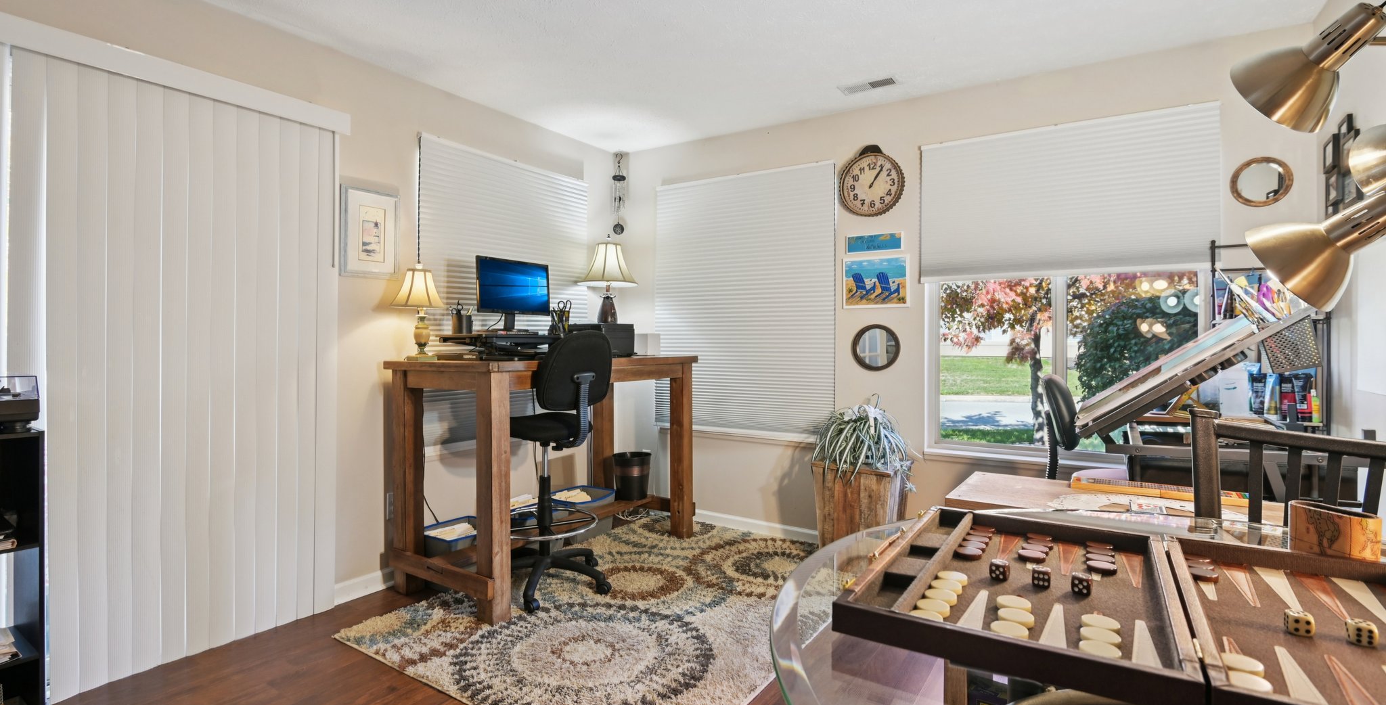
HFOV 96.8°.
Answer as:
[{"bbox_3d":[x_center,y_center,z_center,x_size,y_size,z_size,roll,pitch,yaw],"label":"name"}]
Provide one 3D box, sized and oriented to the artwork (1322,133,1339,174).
[{"bbox_3d":[2.296,-0.710,2.213,0.022,0.113,0.120,1,1,35],"label":"artwork"}]

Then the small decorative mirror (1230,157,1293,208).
[{"bbox_3d":[2.308,-0.694,2.496,0.195,0.203,0.025,1,1,32],"label":"small decorative mirror"}]

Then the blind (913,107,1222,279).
[{"bbox_3d":[1.684,-0.706,2.864,1.190,0.700,0.050,1,1,32],"label":"blind"}]

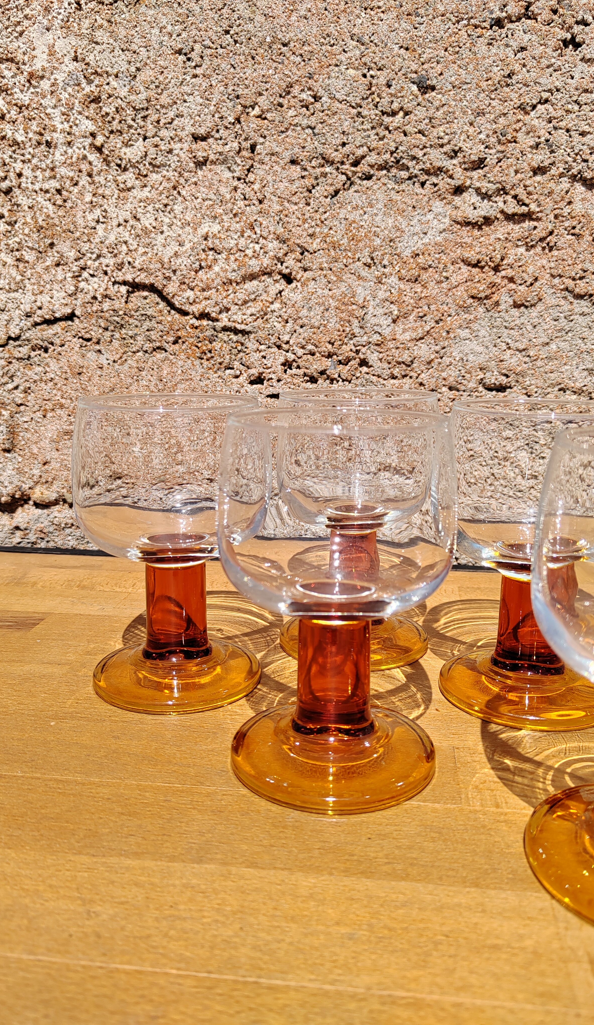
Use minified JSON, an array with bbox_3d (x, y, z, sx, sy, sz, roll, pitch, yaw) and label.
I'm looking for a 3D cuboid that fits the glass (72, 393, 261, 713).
[{"bbox_3d":[-0.049,0.015,0.319,0.075,0.117,0.075,0,13,0],"label":"glass"}]

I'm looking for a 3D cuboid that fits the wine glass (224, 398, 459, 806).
[{"bbox_3d":[0.012,0.029,0.258,0.075,0.117,0.075,0,13,0],"label":"wine glass"}]

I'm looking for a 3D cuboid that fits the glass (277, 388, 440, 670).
[{"bbox_3d":[0.026,0.006,0.358,0.075,0.117,0.075,0,13,0],"label":"glass"}]

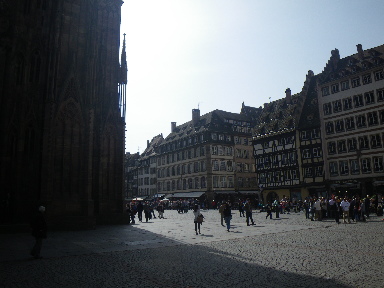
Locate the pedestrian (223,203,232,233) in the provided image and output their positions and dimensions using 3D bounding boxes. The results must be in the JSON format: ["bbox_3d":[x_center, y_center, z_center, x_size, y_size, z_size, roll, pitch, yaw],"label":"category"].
[{"bbox_3d":[2.061,4.241,18.032,0.540,1.710,0.460,-4,-10,18],"label":"pedestrian"}]

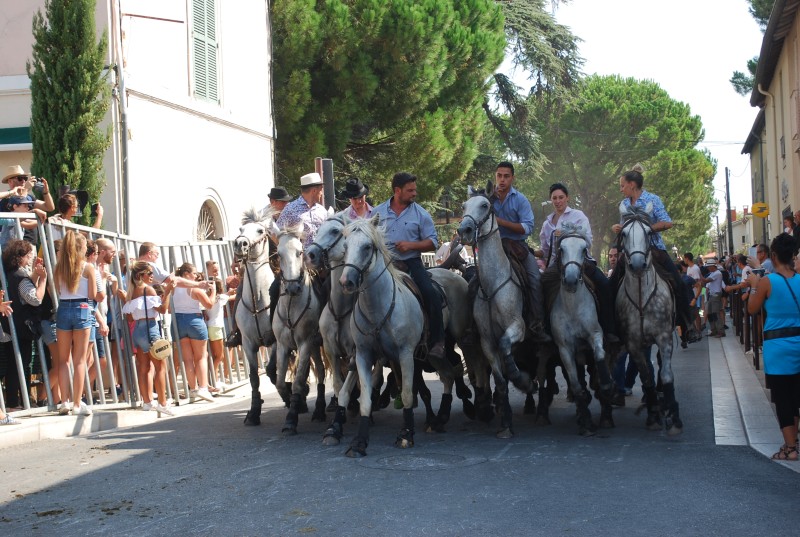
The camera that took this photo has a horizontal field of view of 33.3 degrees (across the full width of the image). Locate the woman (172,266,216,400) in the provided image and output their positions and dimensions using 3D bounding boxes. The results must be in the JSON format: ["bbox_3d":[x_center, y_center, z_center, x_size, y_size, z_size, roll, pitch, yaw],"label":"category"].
[{"bbox_3d":[-2.369,0.726,15.400,0.430,1.600,0.450,-2,-1,36],"label":"woman"}]

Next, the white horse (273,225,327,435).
[{"bbox_3d":[-0.840,0.546,12.500,0.560,1.840,2.200,-2,-1,12],"label":"white horse"}]

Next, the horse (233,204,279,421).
[{"bbox_3d":[-1.310,0.525,14.200,0.580,2.120,2.200,-2,-1,7],"label":"horse"}]

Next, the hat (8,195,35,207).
[{"bbox_3d":[-3.706,-0.667,13.100,0.265,0.125,0.180,-2,-1,12],"label":"hat"}]

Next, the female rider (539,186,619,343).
[{"bbox_3d":[1.667,-0.056,12.550,0.720,1.520,0.750,-2,-1,9],"label":"female rider"}]

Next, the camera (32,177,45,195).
[{"bbox_3d":[-3.729,-0.862,13.800,0.110,0.110,0.130,-3,-1,41],"label":"camera"}]

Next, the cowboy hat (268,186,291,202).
[{"bbox_3d":[-1.288,-0.797,14.400,0.280,0.130,0.250,13,9,39],"label":"cowboy hat"}]

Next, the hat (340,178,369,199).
[{"bbox_3d":[-0.436,-0.766,12.800,0.270,0.130,0.300,-6,23,9],"label":"hat"}]

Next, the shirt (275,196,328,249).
[{"bbox_3d":[-0.992,-0.352,13.450,0.550,0.680,0.330,-2,-1,-12],"label":"shirt"}]

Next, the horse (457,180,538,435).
[{"bbox_3d":[0.960,0.355,11.550,0.660,2.070,2.250,-2,-1,14],"label":"horse"}]

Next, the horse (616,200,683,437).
[{"bbox_3d":[2.150,0.413,11.500,0.560,1.870,2.200,-2,-1,12],"label":"horse"}]

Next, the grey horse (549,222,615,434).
[{"bbox_3d":[1.580,0.497,11.450,0.570,1.740,2.200,-2,-1,12],"label":"grey horse"}]

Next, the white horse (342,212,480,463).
[{"bbox_3d":[0.080,0.537,11.850,0.630,1.950,2.250,-2,-1,17],"label":"white horse"}]

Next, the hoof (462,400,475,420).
[{"bbox_3d":[0.610,1.265,11.900,0.115,0.150,0.140,-2,-1,18],"label":"hoof"}]

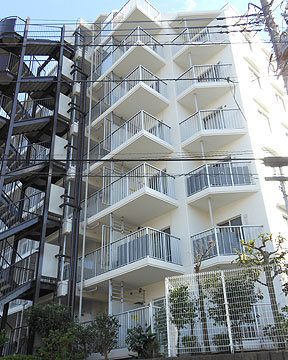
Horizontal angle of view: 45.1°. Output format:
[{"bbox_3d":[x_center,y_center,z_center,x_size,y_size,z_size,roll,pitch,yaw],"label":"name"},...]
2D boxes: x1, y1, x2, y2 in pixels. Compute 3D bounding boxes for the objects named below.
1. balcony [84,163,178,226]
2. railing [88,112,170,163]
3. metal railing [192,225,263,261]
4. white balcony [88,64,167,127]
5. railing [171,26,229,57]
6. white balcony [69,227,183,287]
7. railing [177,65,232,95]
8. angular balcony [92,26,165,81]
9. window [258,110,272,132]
[{"bbox_3d":[-0.724,1.088,15.881,2.010,1.310,4.630,21,-36,-36],"label":"balcony"},{"bbox_3d":[-0.817,-1.487,17.139,1.890,1.080,4.500,21,-36,-36],"label":"railing"},{"bbox_3d":[3.109,2.323,12.881,2.760,1.080,0.740,-12,-30,18],"label":"metal railing"},{"bbox_3d":[-0.893,-3.918,18.423,1.890,1.080,4.450,21,-36,-36],"label":"white balcony"},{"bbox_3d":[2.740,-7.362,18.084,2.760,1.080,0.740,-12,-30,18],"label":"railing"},{"bbox_3d":[-0.781,3.615,14.630,1.862,1.372,4.816,22,-37,-37],"label":"white balcony"},{"bbox_3d":[2.855,-5.027,16.875,2.799,1.092,0.647,-12,-30,17],"label":"railing"},{"bbox_3d":[-0.969,-6.348,19.707,1.890,1.080,4.400,21,-36,-36],"label":"angular balcony"},{"bbox_3d":[5.818,-2.763,16.545,0.952,0.980,0.120,22,-37,-37],"label":"window"}]

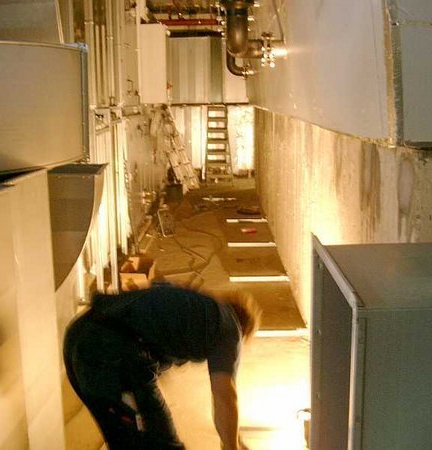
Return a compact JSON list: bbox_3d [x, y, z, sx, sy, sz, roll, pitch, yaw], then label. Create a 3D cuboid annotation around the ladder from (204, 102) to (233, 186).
[{"bbox_3d":[0.068,-1.808,14.425,0.600,1.770,0.800,0,11,1],"label":"ladder"}]

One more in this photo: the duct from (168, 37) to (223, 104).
[{"bbox_3d":[-0.472,-3.544,14.800,1.230,1.500,0.700,0,11,1],"label":"duct"}]

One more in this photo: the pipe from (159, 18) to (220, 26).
[{"bbox_3d":[-0.625,-4.545,14.400,1.500,0.150,0.150,0,11,1],"label":"pipe"}]

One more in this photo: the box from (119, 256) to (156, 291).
[{"bbox_3d":[-0.779,0.547,6.431,0.310,0.260,0.460,0,11,1],"label":"box"}]

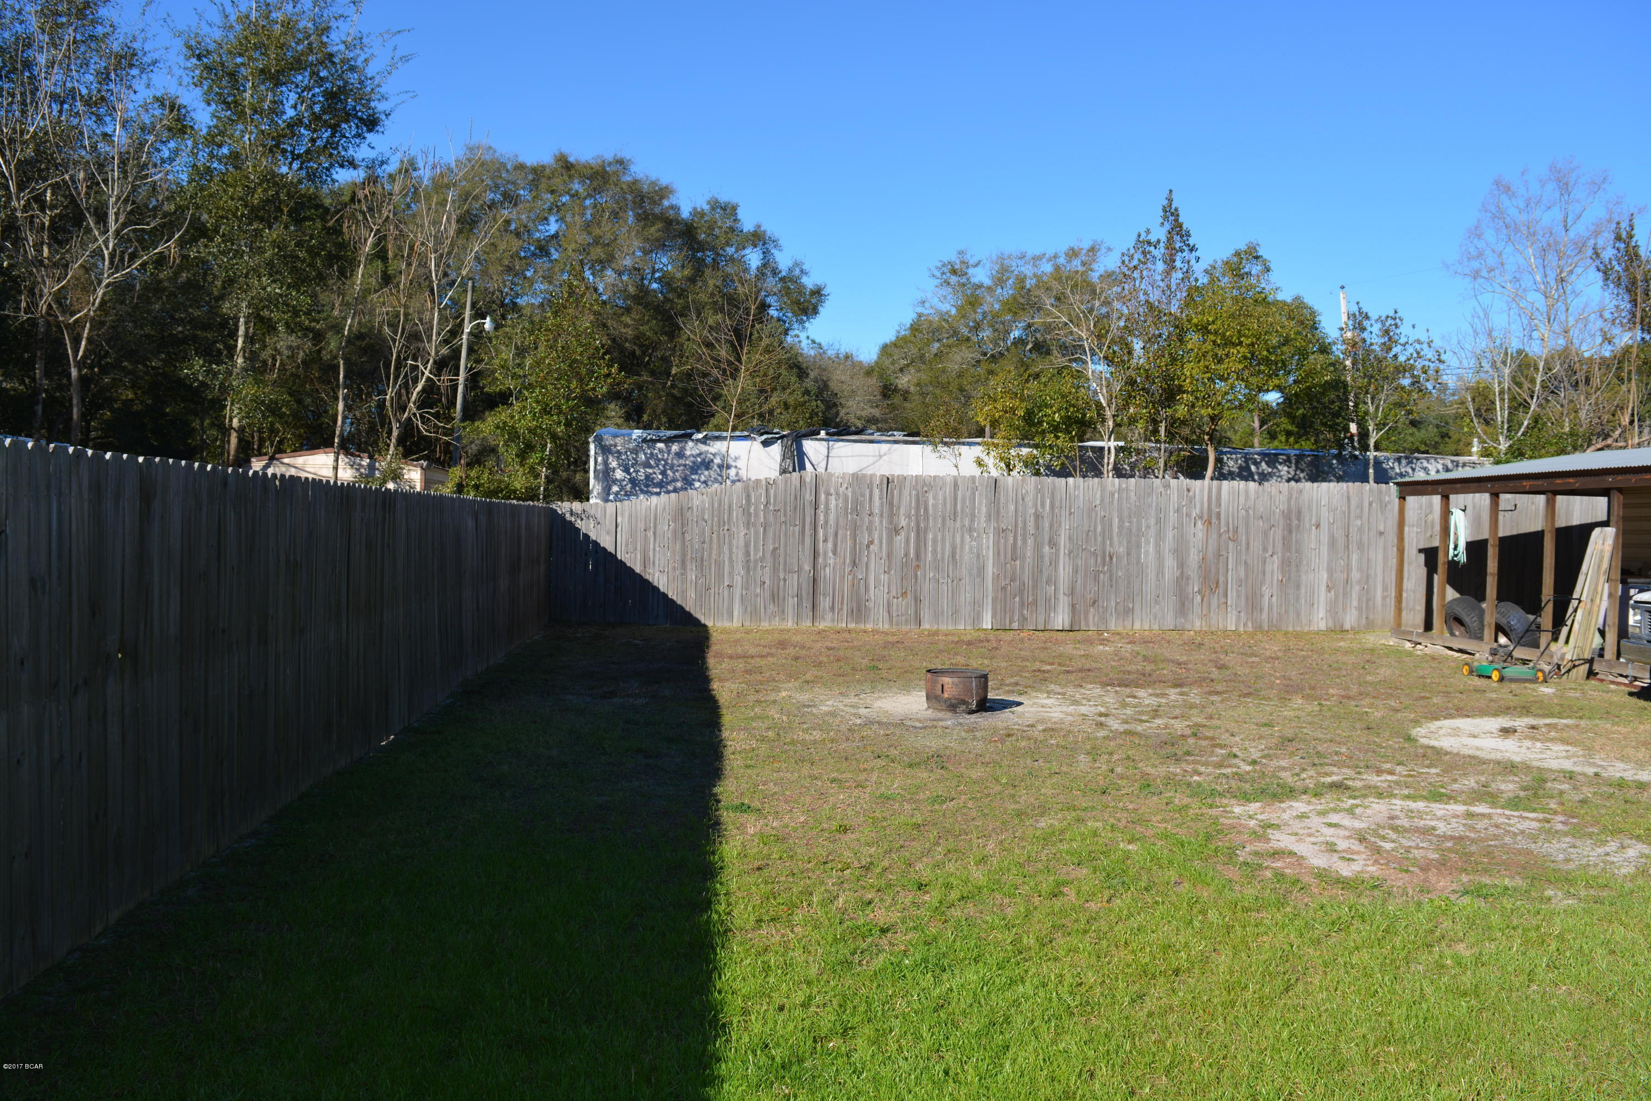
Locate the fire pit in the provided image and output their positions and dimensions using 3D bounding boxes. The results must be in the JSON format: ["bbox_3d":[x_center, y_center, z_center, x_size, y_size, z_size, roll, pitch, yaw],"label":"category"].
[{"bbox_3d":[1.159,1.225,10.850,0.545,0.320,0.545,1,1,0],"label":"fire pit"}]

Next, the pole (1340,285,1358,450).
[{"bbox_3d":[17.714,-3.903,41.395,0.280,9.840,0.280,-5,1,0],"label":"pole"}]

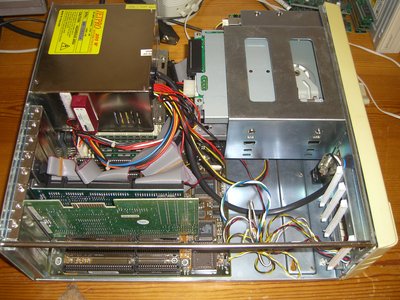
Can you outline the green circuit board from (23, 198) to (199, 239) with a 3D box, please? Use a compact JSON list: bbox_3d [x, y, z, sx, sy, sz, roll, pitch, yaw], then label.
[{"bbox_3d":[-0.092,0.076,0.499,0.181,0.105,0.012,0,59,-1],"label":"green circuit board"}]

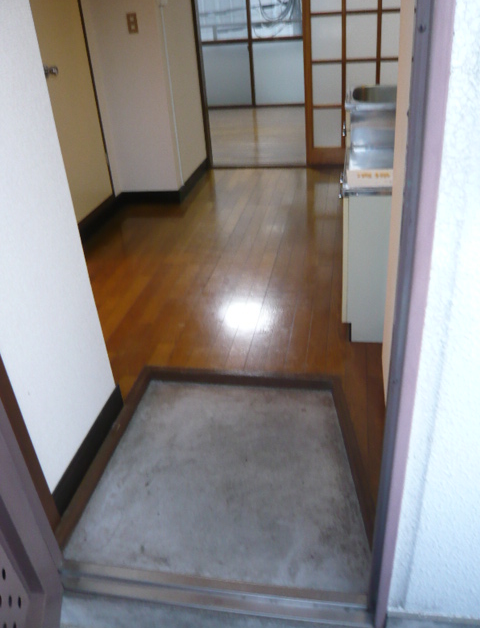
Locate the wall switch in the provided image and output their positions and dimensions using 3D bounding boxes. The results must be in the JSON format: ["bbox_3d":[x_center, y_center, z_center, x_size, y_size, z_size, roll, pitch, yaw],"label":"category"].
[{"bbox_3d":[-0.722,-1.946,3.471,0.069,0.119,0.012,1,29,11],"label":"wall switch"}]

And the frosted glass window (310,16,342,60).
[{"bbox_3d":[0.706,-2.235,4.193,0.242,0.325,0.020,1,29,11],"label":"frosted glass window"}]

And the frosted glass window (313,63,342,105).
[{"bbox_3d":[0.739,-1.929,4.359,0.242,0.328,0.020,1,29,11],"label":"frosted glass window"}]

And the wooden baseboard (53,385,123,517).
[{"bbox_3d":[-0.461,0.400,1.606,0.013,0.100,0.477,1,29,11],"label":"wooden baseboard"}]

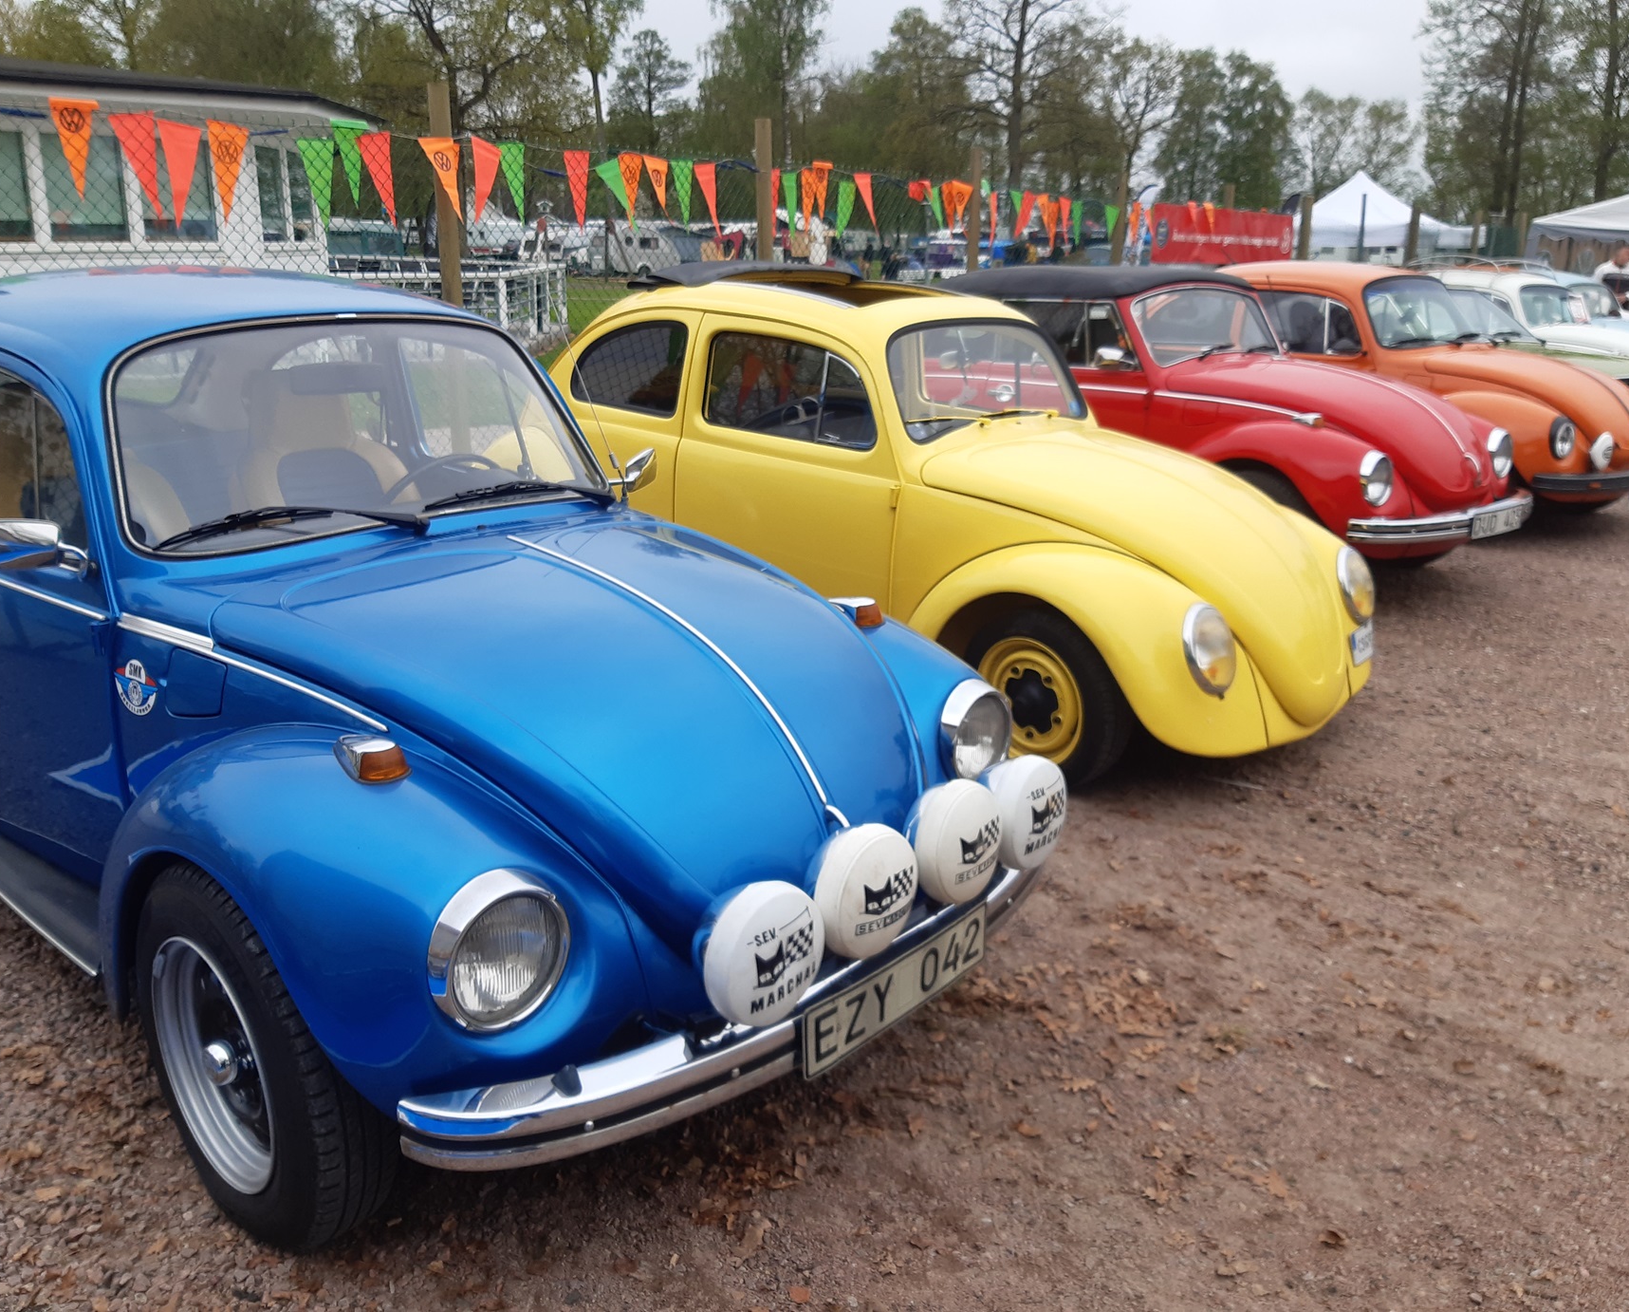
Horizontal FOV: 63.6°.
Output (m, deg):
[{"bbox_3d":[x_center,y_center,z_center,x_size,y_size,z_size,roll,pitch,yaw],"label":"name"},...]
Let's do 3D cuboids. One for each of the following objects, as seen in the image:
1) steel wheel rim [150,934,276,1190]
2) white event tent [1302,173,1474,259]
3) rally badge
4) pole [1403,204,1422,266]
[{"bbox_3d":[-0.906,0.632,2.124,0.420,0.420,0.150,15,22,39],"label":"steel wheel rim"},{"bbox_3d":[11.359,-8.116,27.047,3.000,3.300,3.000,-7,18,-22],"label":"white event tent"},{"bbox_3d":[-1.260,0.058,2.440,0.130,0.110,0.008,11,20,31],"label":"rally badge"},{"bbox_3d":[8.029,-4.921,17.937,0.130,2.350,0.130,8,18,24],"label":"pole"}]

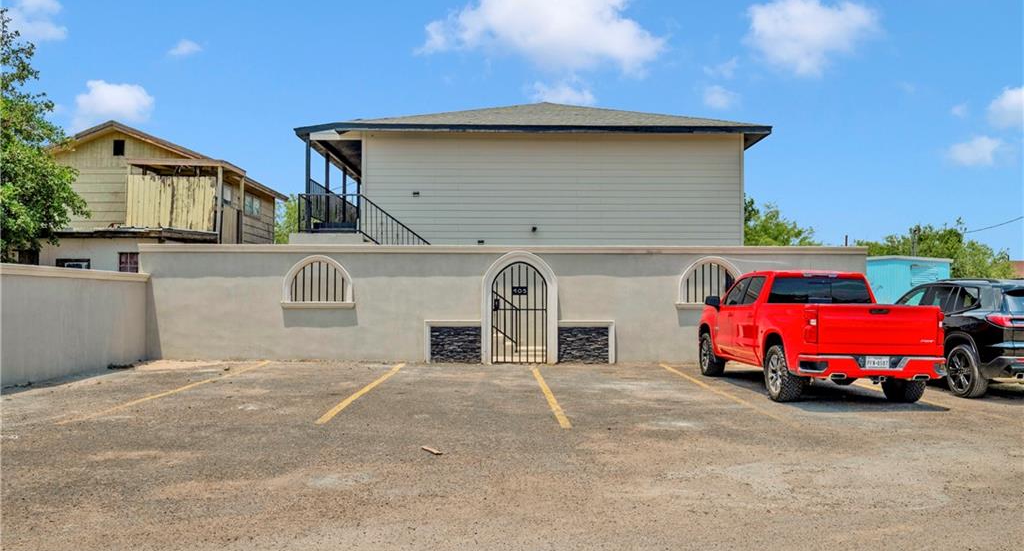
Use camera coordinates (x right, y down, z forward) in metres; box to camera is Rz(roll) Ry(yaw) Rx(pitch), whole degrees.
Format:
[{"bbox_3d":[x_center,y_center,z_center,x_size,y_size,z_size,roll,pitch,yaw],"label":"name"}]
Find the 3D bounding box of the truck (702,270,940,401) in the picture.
[{"bbox_3d":[4.860,0.961,13.724,2.060,1.970,5.880,0,-1,-2],"label":"truck"}]

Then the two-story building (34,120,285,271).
[{"bbox_3d":[-11.000,-1.066,25.481,6.600,6.600,9.500,0,-1,-1],"label":"two-story building"}]

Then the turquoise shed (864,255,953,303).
[{"bbox_3d":[11.000,0.869,23.832,3.000,2.650,3.000,0,-1,-1],"label":"turquoise shed"}]

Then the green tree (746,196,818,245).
[{"bbox_3d":[11.000,-0.493,34.572,5.200,5.900,5.200,0,-1,0],"label":"green tree"}]

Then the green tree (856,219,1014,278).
[{"bbox_3d":[19.000,-0.007,36.061,7.000,5.000,6.000,0,-1,0],"label":"green tree"}]

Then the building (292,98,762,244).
[{"bbox_3d":[0.450,-1.719,27.398,12.800,8.000,13.200,0,-1,-1],"label":"building"}]

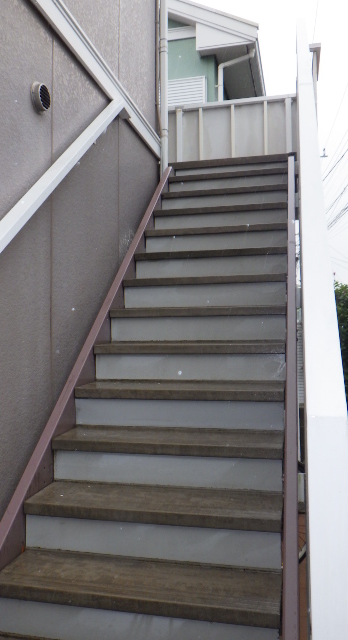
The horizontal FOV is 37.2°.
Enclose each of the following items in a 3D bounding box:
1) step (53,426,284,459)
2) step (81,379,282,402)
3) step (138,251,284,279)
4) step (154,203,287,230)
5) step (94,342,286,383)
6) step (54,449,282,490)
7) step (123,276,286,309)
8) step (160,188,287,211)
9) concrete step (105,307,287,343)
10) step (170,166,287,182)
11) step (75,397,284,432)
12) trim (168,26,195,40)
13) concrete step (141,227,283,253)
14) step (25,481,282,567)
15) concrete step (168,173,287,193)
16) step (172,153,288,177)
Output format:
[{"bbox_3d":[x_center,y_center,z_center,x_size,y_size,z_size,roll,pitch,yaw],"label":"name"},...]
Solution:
[{"bbox_3d":[-0.017,0.548,2.303,0.994,0.055,0.280,-1,-2,13],"label":"step"},{"bbox_3d":[0.035,0.344,2.511,0.985,0.046,0.264,-1,0,14],"label":"step"},{"bbox_3d":[0.256,-0.348,3.497,0.994,0.200,0.280,-1,-2,13],"label":"step"},{"bbox_3d":[0.363,-0.733,3.932,0.985,0.191,0.264,-1,0,14],"label":"step"},{"bbox_3d":[0.093,0.233,2.780,0.994,0.200,0.280,-1,-2,13],"label":"step"},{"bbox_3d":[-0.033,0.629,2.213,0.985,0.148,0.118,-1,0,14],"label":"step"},{"bbox_3d":[0.200,-0.159,3.222,0.985,0.191,0.264,-1,0,14],"label":"step"},{"bbox_3d":[0.418,-0.925,4.169,0.985,0.191,0.264,-1,0,14],"label":"step"},{"bbox_3d":[0.147,0.040,3.019,0.994,0.200,0.280,-1,-2,13],"label":"concrete step"},{"bbox_3d":[0.472,-1.194,4.456,0.994,0.055,0.280,-1,-2,13],"label":"step"},{"bbox_3d":[0.040,0.449,2.545,0.994,0.165,0.250,-1,-2,13],"label":"step"},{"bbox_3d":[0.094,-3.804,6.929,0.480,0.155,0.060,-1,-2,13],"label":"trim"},{"bbox_3d":[0.310,-0.541,3.736,0.994,0.200,0.280,-1,-2,13],"label":"concrete step"},{"bbox_3d":[-0.073,0.799,2.037,0.985,0.191,0.264,-1,0,14],"label":"step"},{"bbox_3d":[0.472,-1.116,4.406,0.985,0.191,0.264,-1,0,14],"label":"concrete step"},{"bbox_3d":[0.527,-1.308,4.643,0.985,0.191,0.264,-1,0,14],"label":"step"}]

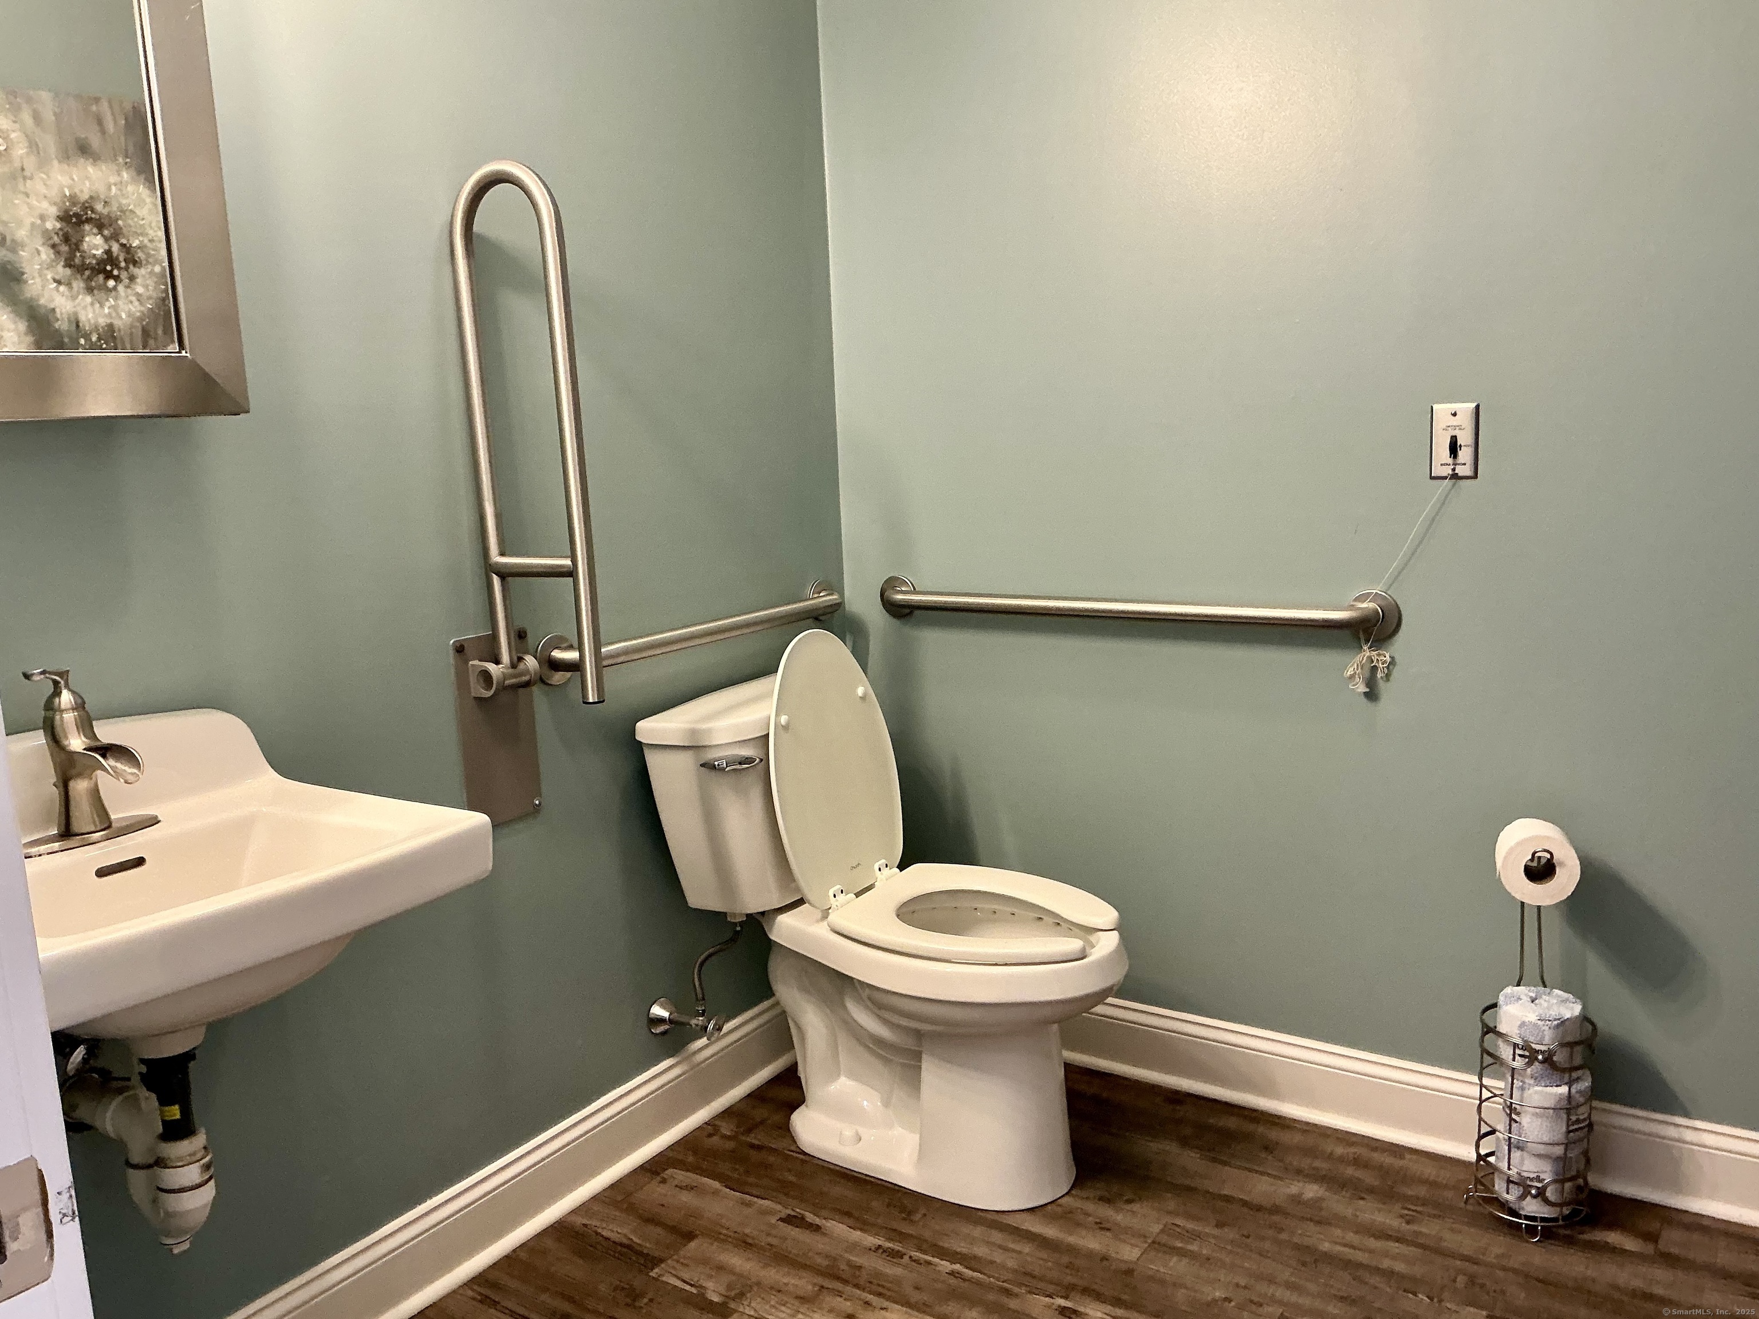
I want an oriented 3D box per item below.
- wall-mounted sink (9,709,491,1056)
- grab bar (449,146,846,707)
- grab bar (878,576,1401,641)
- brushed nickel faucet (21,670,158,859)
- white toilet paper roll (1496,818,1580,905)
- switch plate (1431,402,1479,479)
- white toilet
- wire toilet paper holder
[{"bbox_3d":[-0.744,0.265,1.469,0.460,0.339,0.509,4,12,34],"label":"wall-mounted sink"},{"bbox_3d":[-0.264,-0.369,2.325,0.239,0.747,0.904,4,12,34],"label":"grab bar"},{"bbox_3d":[0.397,-0.090,2.507,0.997,0.080,0.075,4,12,34],"label":"grab bar"},{"bbox_3d":[-0.833,0.102,1.495,0.204,0.189,0.161,4,12,34],"label":"brushed nickel faucet"},{"bbox_3d":[0.974,0.301,2.106,0.106,0.106,0.101,0,10,16],"label":"white toilet paper roll"},{"bbox_3d":[0.876,-0.334,2.171,0.069,0.116,0.014,4,12,34],"label":"switch plate"},{"bbox_3d":[0.052,0.392,2.375,0.759,0.884,0.452,4,12,34],"label":"white toilet"},{"bbox_3d":[0.981,0.553,2.126,0.176,0.573,0.176,1,10,20],"label":"wire toilet paper holder"}]

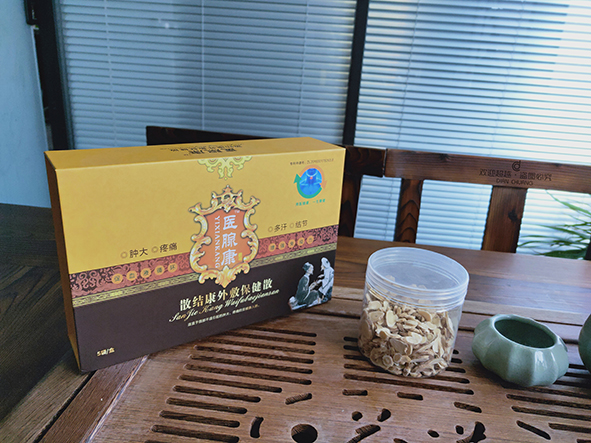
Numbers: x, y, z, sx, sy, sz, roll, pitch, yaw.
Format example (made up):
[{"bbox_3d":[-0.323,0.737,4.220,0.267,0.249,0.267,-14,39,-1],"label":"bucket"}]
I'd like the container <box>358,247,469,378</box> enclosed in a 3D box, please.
[{"bbox_3d":[0.111,0.084,0.378,0.090,0.089,0.090,3,19,-1],"label":"container"}]

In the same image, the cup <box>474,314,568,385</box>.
[{"bbox_3d":[0.208,0.120,0.367,0.078,0.039,0.078,3,19,-1],"label":"cup"}]

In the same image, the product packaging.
[{"bbox_3d":[-0.082,0.018,0.403,0.270,0.179,0.067,-10,23,-33],"label":"product packaging"}]

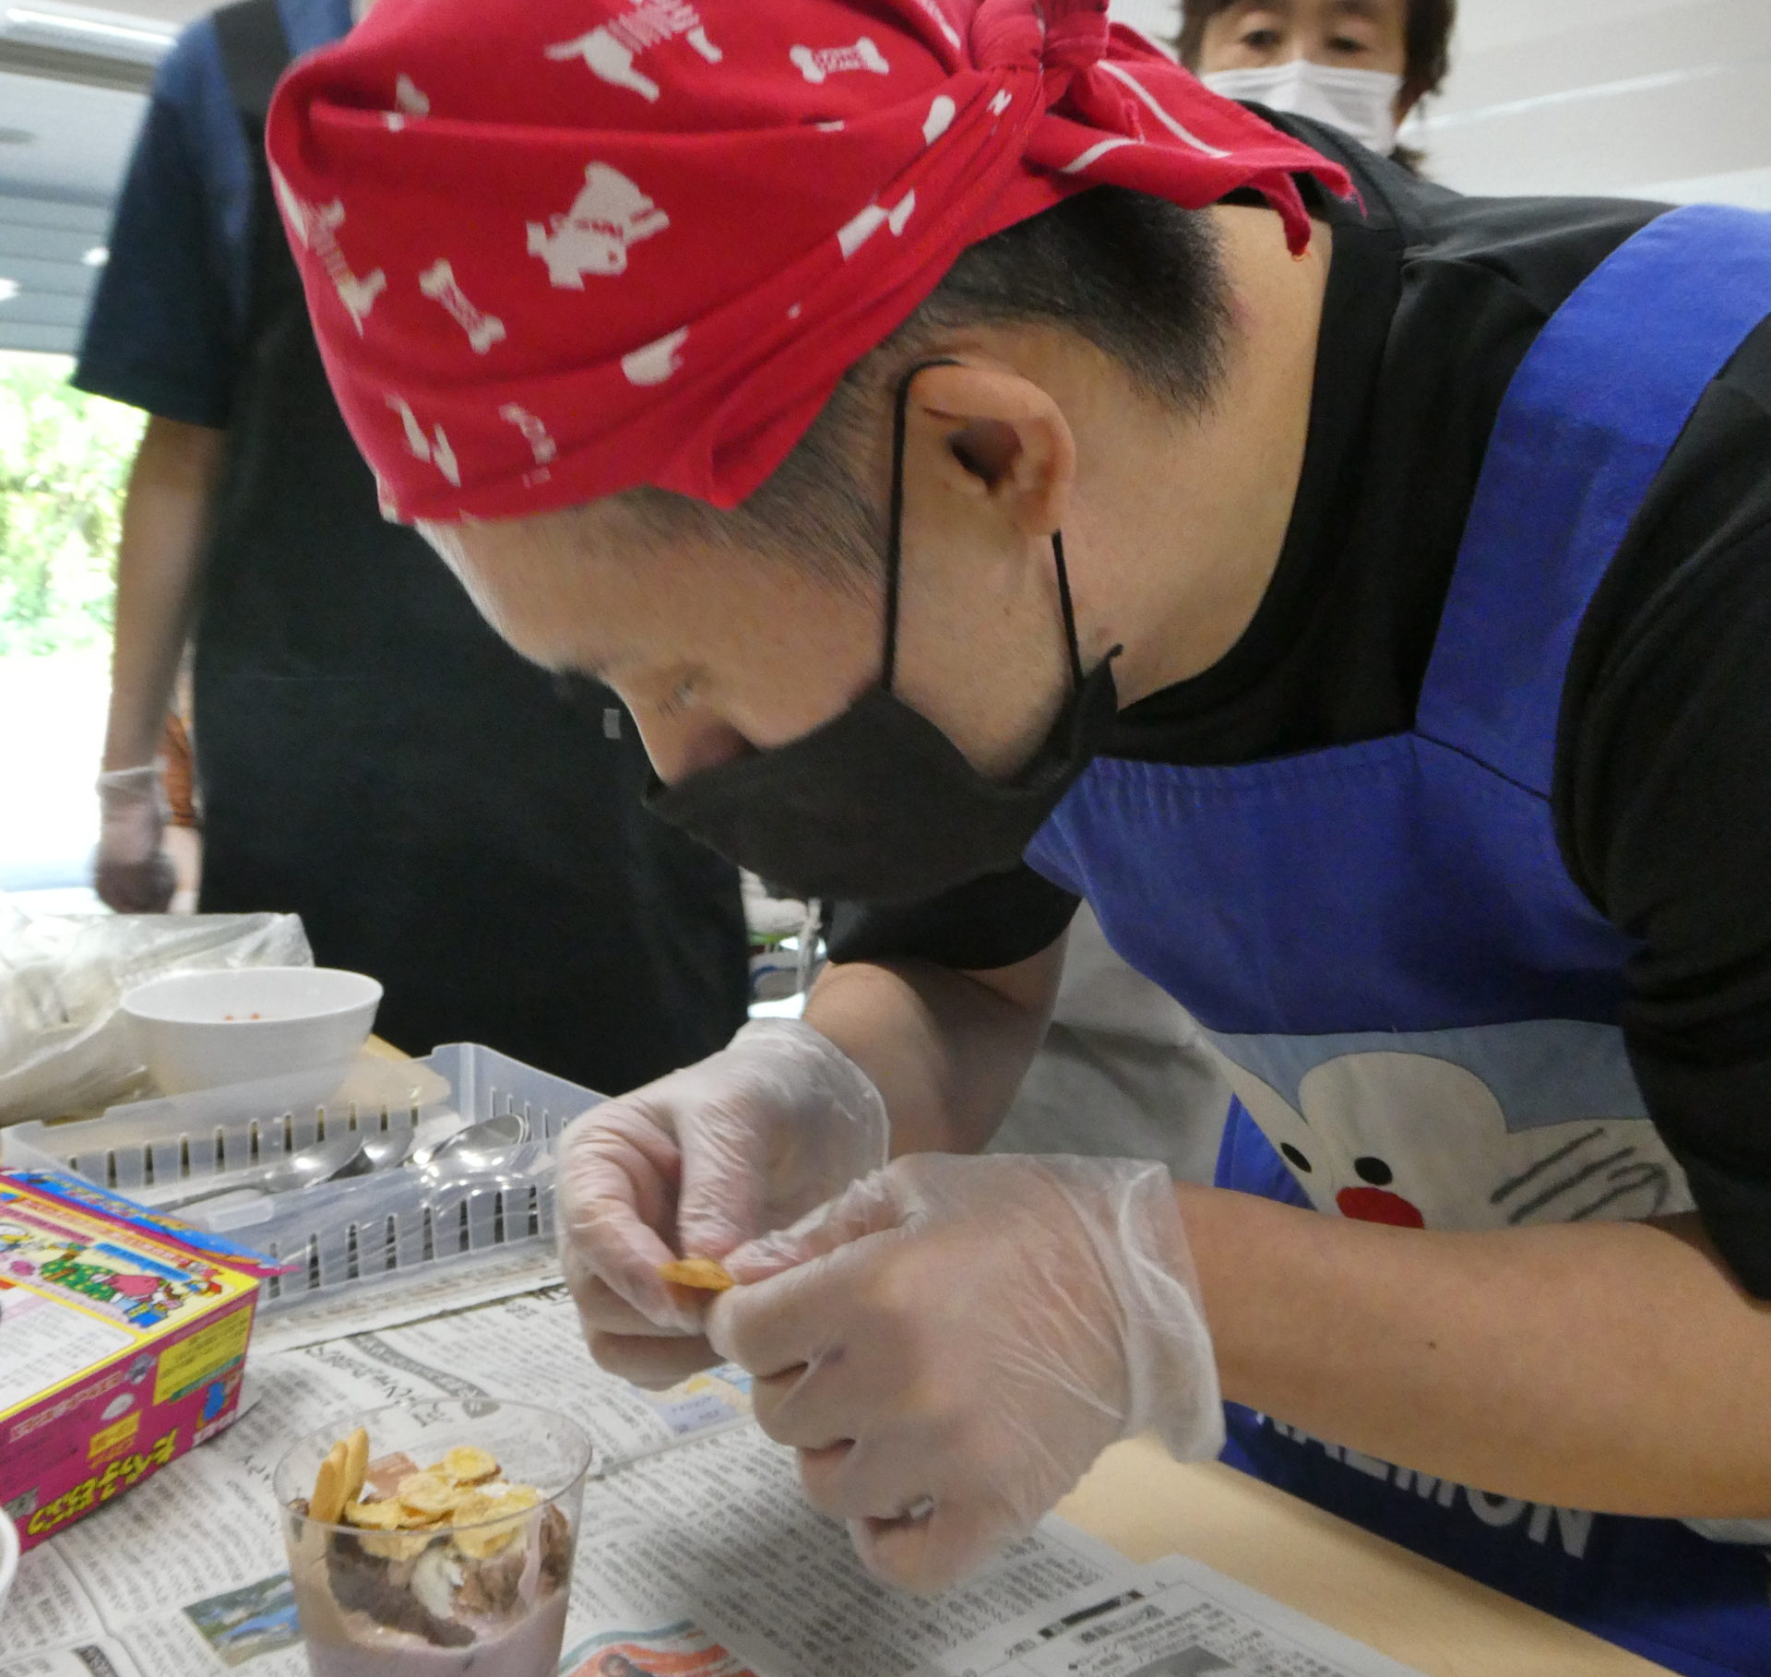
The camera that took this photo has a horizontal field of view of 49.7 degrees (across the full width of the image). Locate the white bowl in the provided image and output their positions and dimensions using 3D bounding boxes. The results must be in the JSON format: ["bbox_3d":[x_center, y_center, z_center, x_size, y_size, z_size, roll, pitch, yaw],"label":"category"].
[{"bbox_3d":[-0.341,0.112,1.034,0.141,0.057,0.141,1,7,0],"label":"white bowl"}]

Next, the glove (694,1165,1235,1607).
[{"bbox_3d":[0.021,0.132,0.475,0.115,0.100,0.085,-1,8,-19],"label":"glove"}]

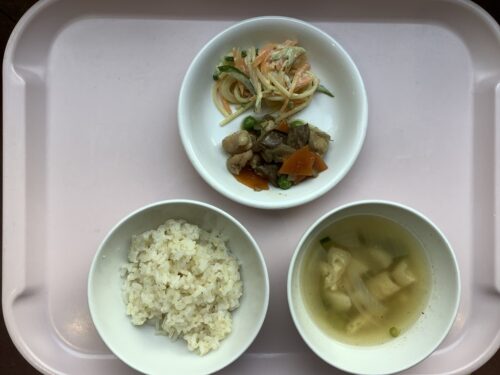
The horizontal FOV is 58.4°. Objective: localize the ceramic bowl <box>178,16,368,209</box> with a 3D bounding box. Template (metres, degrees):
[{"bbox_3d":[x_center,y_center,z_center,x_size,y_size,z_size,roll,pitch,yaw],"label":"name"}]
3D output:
[{"bbox_3d":[0.017,-0.055,0.345,0.138,0.036,0.138,0,90,-1],"label":"ceramic bowl"}]

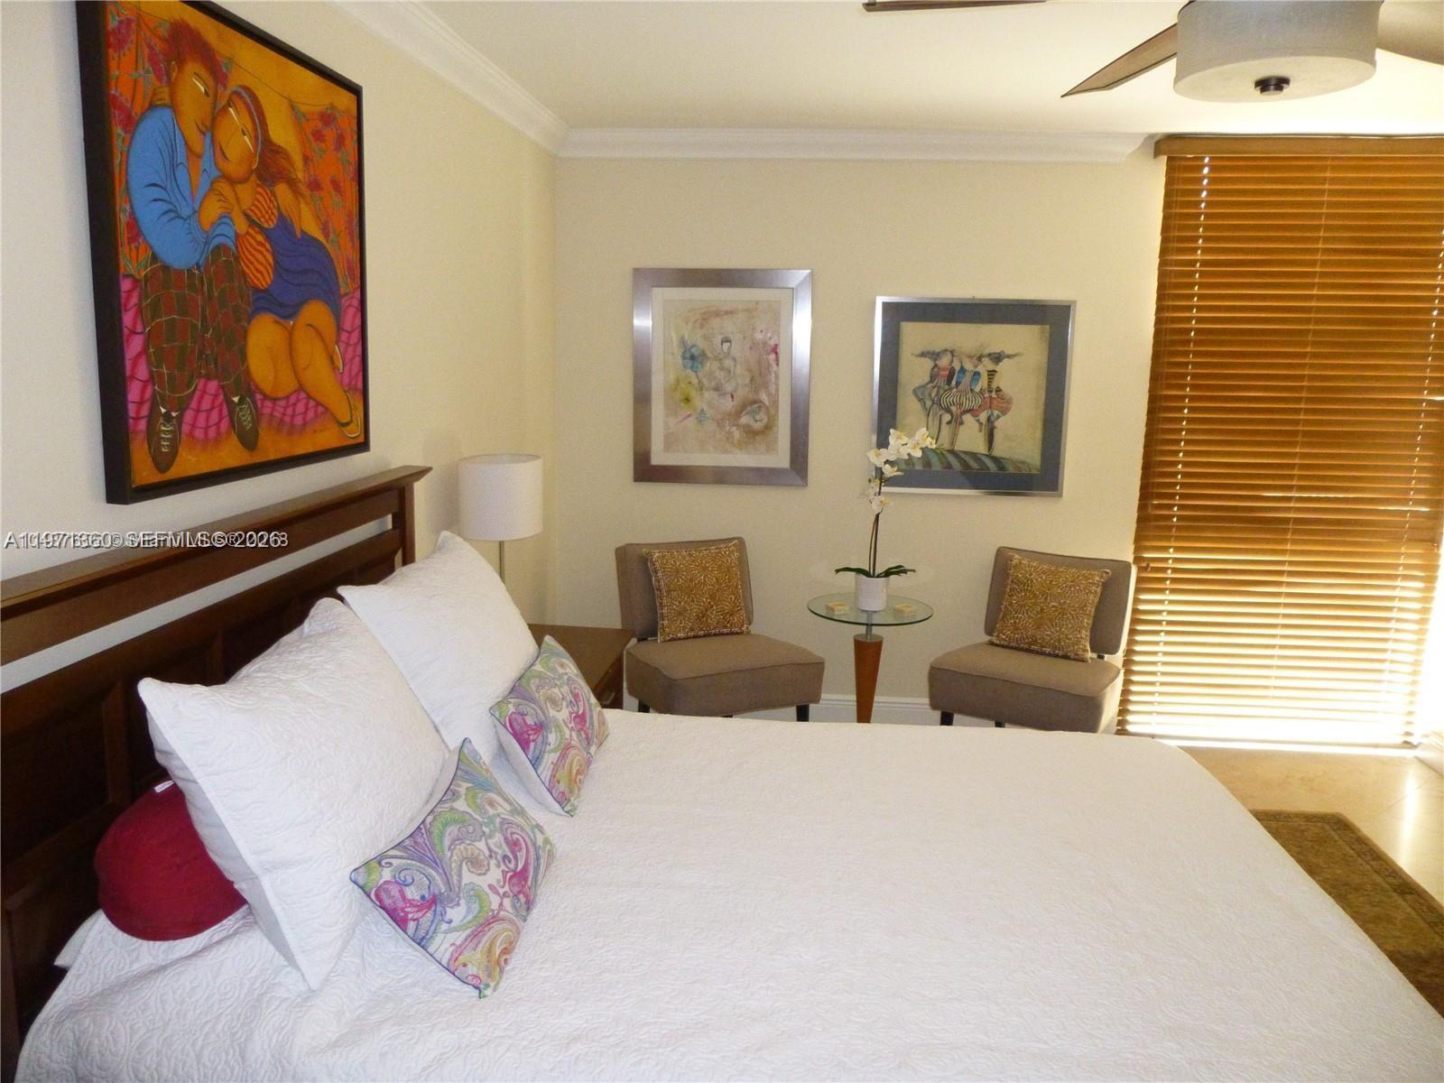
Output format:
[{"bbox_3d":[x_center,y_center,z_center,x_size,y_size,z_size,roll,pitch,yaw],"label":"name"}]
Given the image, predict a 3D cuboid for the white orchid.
[{"bbox_3d":[0.603,-0.129,3.878,0.353,0.557,0.220,2,10,5],"label":"white orchid"}]

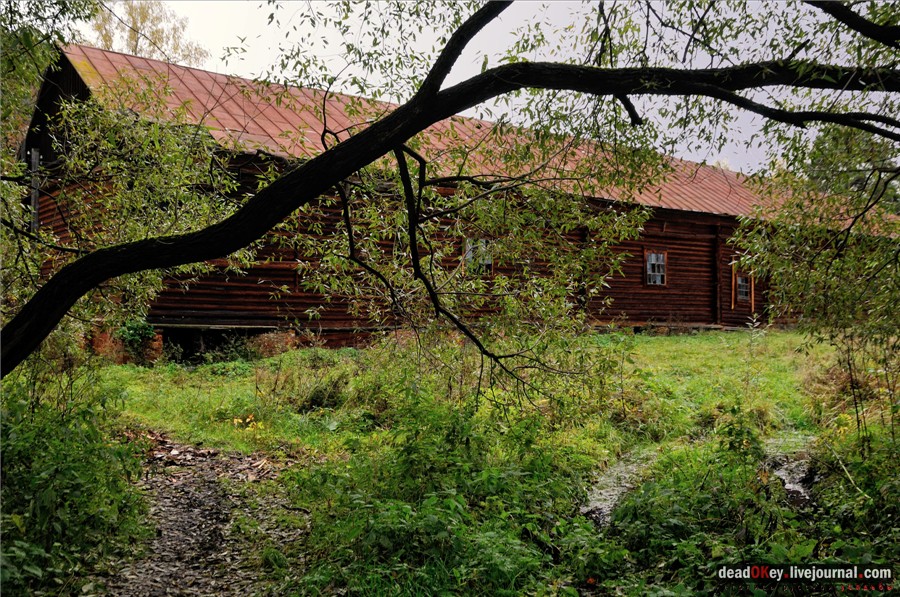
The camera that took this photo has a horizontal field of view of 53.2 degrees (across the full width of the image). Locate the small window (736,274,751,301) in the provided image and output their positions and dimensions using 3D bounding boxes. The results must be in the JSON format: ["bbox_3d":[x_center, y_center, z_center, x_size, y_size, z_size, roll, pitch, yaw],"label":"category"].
[{"bbox_3d":[12.632,-0.473,38.670,1.050,1.120,0.150,1,-1,-39],"label":"small window"}]

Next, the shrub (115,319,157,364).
[{"bbox_3d":[-7.561,1.034,21.600,0.980,1.110,0.850,1,-1,-19],"label":"shrub"}]

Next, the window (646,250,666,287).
[{"bbox_3d":[7.999,-1.157,34.931,1.380,1.420,0.150,1,-1,-39],"label":"window"}]

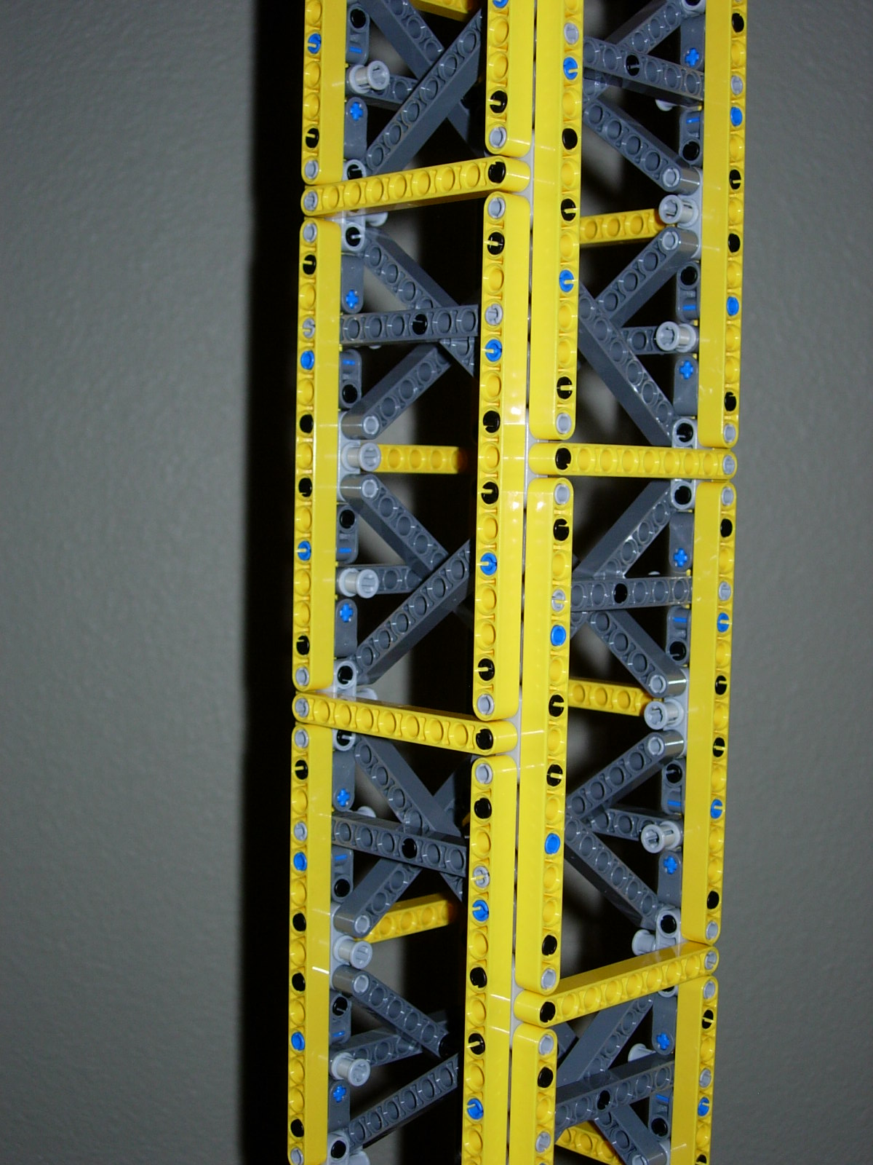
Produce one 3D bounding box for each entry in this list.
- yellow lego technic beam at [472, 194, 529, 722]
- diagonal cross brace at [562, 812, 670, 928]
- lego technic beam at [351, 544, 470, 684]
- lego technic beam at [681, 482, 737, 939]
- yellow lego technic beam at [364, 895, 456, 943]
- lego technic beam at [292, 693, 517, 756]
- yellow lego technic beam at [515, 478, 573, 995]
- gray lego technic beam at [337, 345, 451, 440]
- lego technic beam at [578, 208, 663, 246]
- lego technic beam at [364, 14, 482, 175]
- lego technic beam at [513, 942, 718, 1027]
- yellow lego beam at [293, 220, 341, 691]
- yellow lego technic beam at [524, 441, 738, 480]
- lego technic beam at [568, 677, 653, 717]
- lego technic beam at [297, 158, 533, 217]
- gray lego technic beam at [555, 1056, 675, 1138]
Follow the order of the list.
[{"bbox_3d":[0.015,-0.028,0.393,0.007,0.119,0.008,5,5,45],"label":"yellow lego technic beam"},{"bbox_3d":[0.035,0.066,0.433,0.008,0.007,0.087,5,-32,45],"label":"diagonal cross brace"},{"bbox_3d":[0.003,0.001,0.428,0.008,0.007,0.087,-2,-32,-45],"label":"lego technic beam"},{"bbox_3d":[0.069,0.034,0.438,0.007,0.119,0.008,-2,5,-45],"label":"lego technic beam"},{"bbox_3d":[-0.010,0.093,0.475,0.071,0.007,0.008,-2,5,-45],"label":"yellow lego technic beam"},{"bbox_3d":[-0.009,0.034,0.415,0.008,0.007,0.071,-2,5,-45],"label":"lego technic beam"},{"bbox_3d":[0.025,0.036,0.397,0.008,0.119,0.007,5,5,45],"label":"yellow lego technic beam"},{"bbox_3d":[0.004,-0.065,0.459,0.008,0.007,0.087,5,42,45],"label":"gray lego technic beam"},{"bbox_3d":[0.050,-0.095,0.463,0.008,0.007,0.071,-2,5,-45],"label":"lego technic beam"},{"bbox_3d":[0.006,-0.124,0.416,0.008,0.007,0.087,-2,-32,-45],"label":"lego technic beam"},{"bbox_3d":[0.046,0.099,0.423,0.008,0.007,0.071,5,5,45],"label":"lego technic beam"},{"bbox_3d":[-0.030,-0.032,0.438,0.007,0.119,0.008,5,5,45],"label":"yellow lego beam"},{"bbox_3d":[0.049,-0.029,0.415,0.008,0.007,0.071,5,5,45],"label":"yellow lego technic beam"},{"bbox_3d":[0.048,0.031,0.471,0.008,0.007,0.071,-2,5,-45],"label":"lego technic beam"},{"bbox_3d":[-0.006,-0.093,0.407,0.008,0.007,0.071,-2,5,-45],"label":"lego technic beam"},{"bbox_3d":[0.039,0.129,0.431,0.008,0.007,0.071,5,5,45],"label":"gray lego technic beam"}]

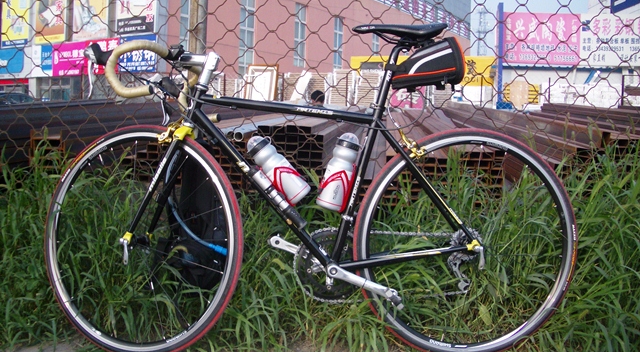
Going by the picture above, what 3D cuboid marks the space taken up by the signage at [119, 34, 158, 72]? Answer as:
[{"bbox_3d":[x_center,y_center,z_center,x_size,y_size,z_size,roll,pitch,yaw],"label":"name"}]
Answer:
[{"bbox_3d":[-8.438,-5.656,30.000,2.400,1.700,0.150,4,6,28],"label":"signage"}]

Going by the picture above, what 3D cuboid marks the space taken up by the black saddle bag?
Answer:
[{"bbox_3d":[0.306,-0.319,1.850,0.215,0.135,0.110,-7,3,-2],"label":"black saddle bag"}]

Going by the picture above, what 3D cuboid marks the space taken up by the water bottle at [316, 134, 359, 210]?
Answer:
[{"bbox_3d":[0.056,-0.012,1.870,0.077,0.225,0.077,15,3,0],"label":"water bottle"}]

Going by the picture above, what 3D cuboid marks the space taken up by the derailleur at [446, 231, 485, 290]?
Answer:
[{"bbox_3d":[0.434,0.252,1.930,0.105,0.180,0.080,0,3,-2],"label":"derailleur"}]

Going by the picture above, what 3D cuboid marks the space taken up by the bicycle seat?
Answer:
[{"bbox_3d":[0.231,-0.414,1.860,0.273,0.055,0.140,0,3,-2],"label":"bicycle seat"}]

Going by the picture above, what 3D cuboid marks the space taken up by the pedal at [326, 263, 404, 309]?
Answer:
[{"bbox_3d":[0.126,0.301,1.790,0.230,0.060,0.090,23,2,0],"label":"pedal"}]

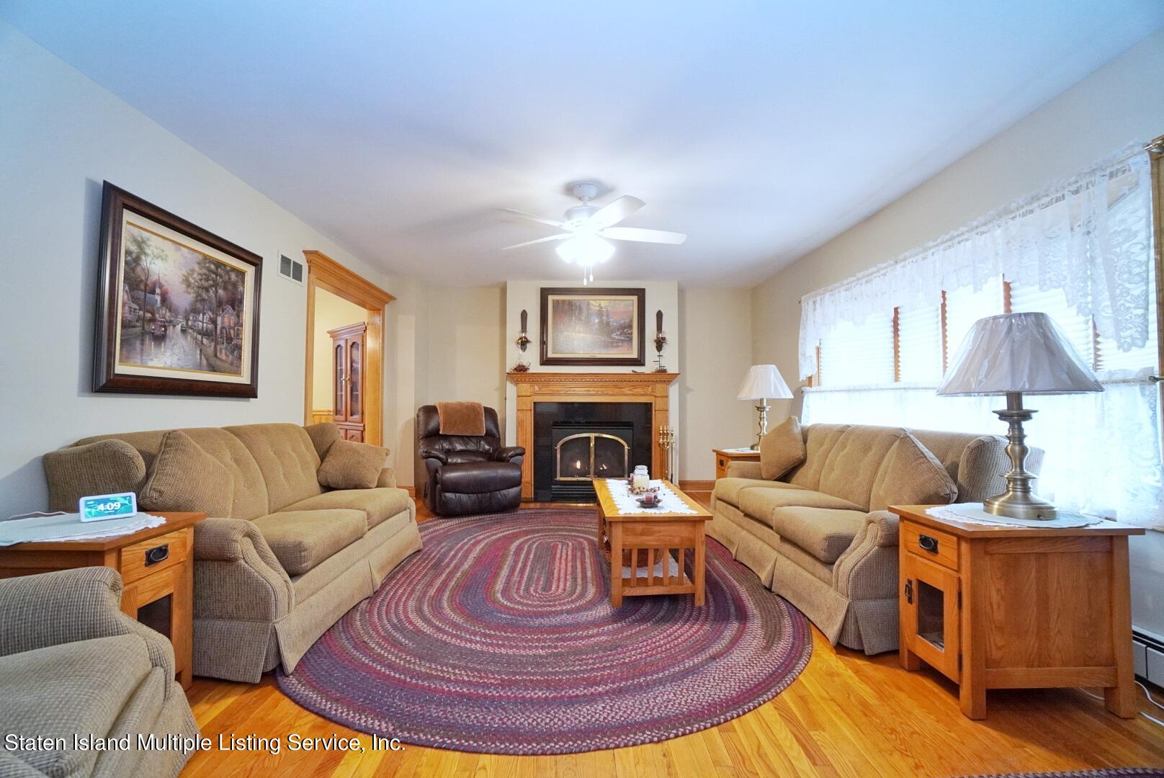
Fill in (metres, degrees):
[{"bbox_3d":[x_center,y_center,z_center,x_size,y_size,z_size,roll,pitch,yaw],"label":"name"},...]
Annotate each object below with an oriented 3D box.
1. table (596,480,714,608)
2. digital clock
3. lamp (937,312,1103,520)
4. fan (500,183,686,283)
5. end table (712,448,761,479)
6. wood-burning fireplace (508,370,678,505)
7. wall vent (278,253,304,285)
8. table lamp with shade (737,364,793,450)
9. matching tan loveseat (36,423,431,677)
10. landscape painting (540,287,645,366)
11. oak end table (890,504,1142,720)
[{"bbox_3d":[0.384,0.920,3.134,0.551,0.474,1.280,0,-2,-2],"label":"table"},{"bbox_3d":[-1.738,0.430,1.791,0.148,0.086,0.073,2,-3,-39],"label":"digital clock"},{"bbox_3d":[1.615,0.099,1.810,0.456,0.737,0.456,0,-2,-2],"label":"lamp"},{"bbox_3d":[0.031,-0.979,3.131,1.270,0.610,1.270,0,-2,-2],"label":"fan"},{"bbox_3d":[1.593,0.892,4.508,0.610,0.612,0.400,0,-2,-1],"label":"end table"},{"bbox_3d":[0.122,0.528,5.273,1.840,1.385,0.230,0,-2,-1],"label":"wood-burning fireplace"},{"bbox_3d":[-2.141,-0.881,3.594,0.022,0.175,0.325,0,-2,-1],"label":"wall vent"},{"bbox_3d":[1.714,0.188,4.527,0.480,0.800,0.480,0,-2,-1],"label":"table lamp with shade"},{"bbox_3d":[-1.619,0.672,2.714,0.950,0.940,1.840,0,-2,-2],"label":"matching tan loveseat"},{"bbox_3d":[0.128,-0.693,5.420,1.176,0.876,0.050,0,-2,-2],"label":"landscape painting"},{"bbox_3d":[1.557,0.786,1.780,0.590,0.640,0.400,0,-2,-2],"label":"oak end table"}]

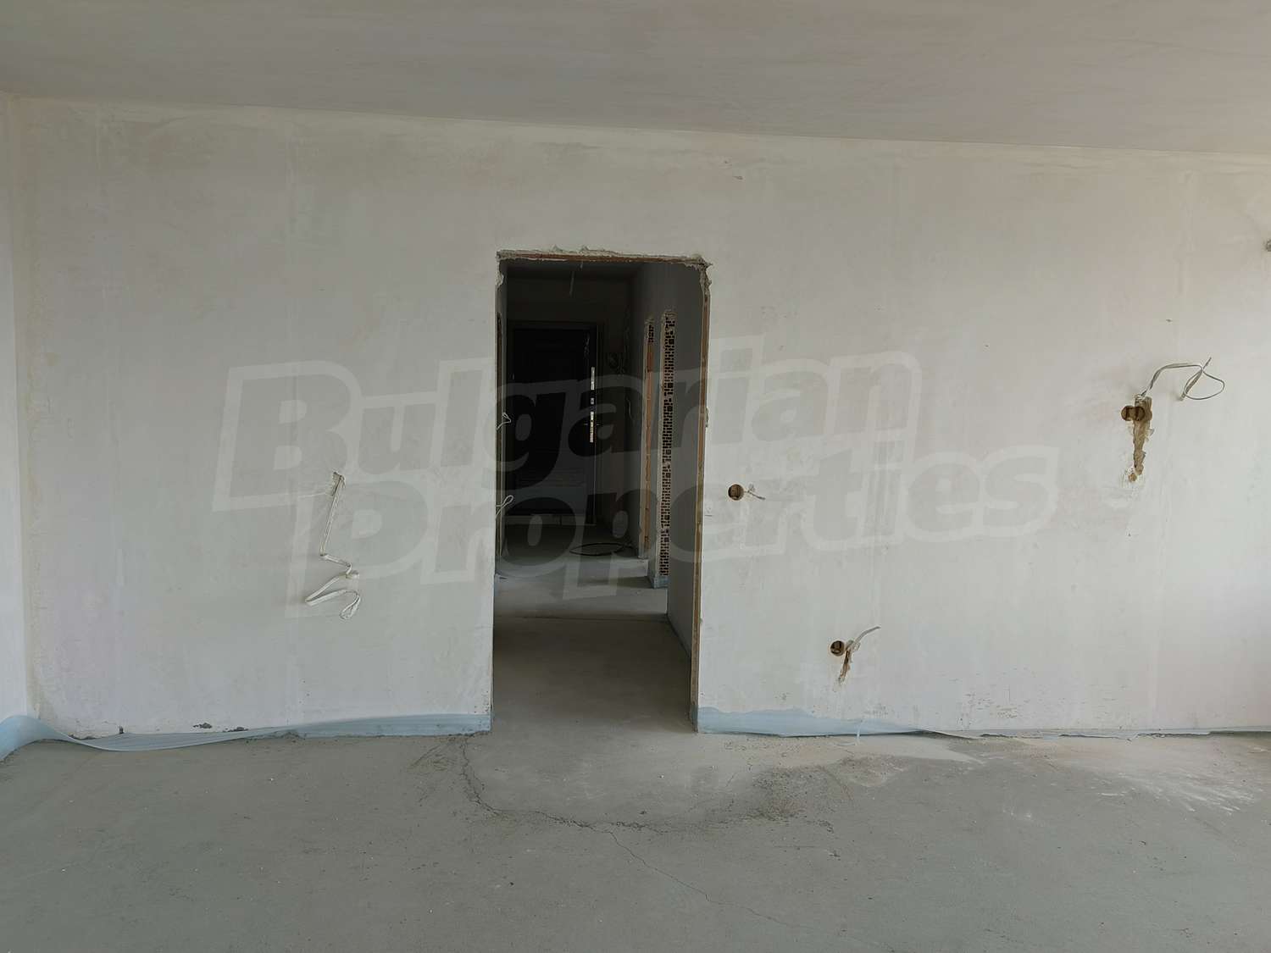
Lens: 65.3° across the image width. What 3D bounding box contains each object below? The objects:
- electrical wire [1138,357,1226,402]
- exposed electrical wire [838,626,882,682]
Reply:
[{"bbox_3d":[2.465,-0.436,4.470,0.400,0.190,0.100,1,5,-5],"label":"electrical wire"},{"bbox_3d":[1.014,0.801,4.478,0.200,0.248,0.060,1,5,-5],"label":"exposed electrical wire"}]

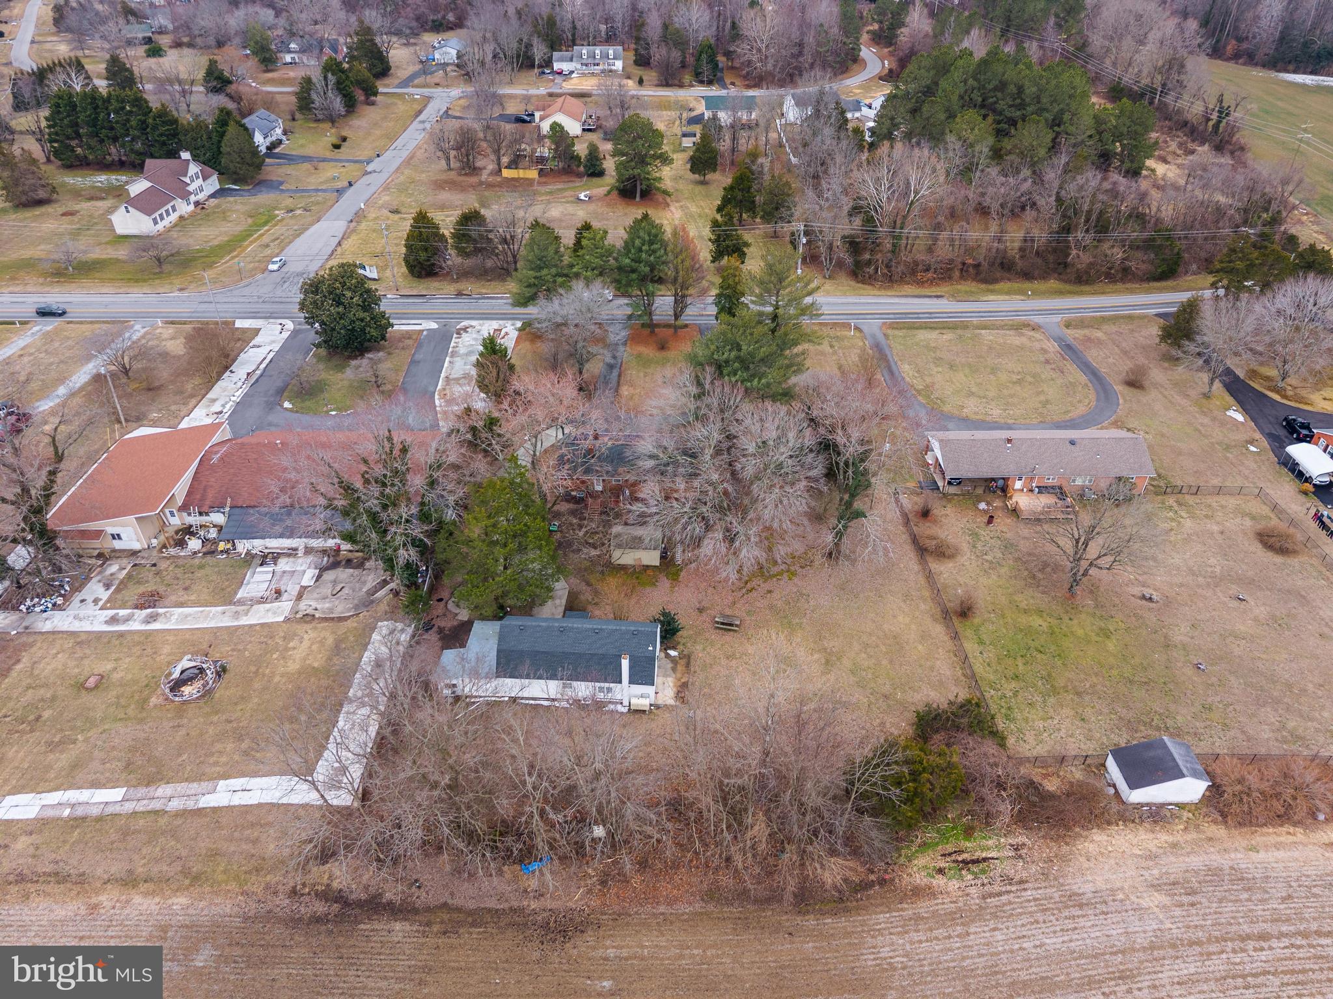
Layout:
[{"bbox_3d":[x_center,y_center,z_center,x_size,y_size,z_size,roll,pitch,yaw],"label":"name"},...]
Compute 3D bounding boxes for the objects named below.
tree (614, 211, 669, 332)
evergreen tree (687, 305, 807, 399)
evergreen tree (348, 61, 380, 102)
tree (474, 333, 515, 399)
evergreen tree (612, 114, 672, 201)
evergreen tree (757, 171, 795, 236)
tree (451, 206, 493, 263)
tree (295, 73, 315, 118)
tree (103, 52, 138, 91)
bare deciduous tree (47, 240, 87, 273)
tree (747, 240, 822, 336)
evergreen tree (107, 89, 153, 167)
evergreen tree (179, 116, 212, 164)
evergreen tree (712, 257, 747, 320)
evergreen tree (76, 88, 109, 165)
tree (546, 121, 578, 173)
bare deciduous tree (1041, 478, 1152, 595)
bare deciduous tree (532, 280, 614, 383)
[{"bbox_3d":[-3.450,-31.790,130.230,7.630,17.930,7.630,0,37,0],"label":"tree"},{"bbox_3d":[9.577,-16.661,107.820,13.600,12.500,13.600,0,33,0],"label":"evergreen tree"},{"bbox_3d":[-93.967,-129.907,287.120,8.735,11.187,8.735,0,33,0],"label":"evergreen tree"},{"bbox_3d":[-20.429,-15.700,109.885,4.830,8.640,4.830,0,33,0],"label":"tree"},{"bbox_3d":[-4.870,-65.130,176.280,11.520,16.330,11.520,0,37,0],"label":"evergreen tree"},{"bbox_3d":[19.439,-52.219,163.529,7.000,11.460,7.000,0,33,0],"label":"evergreen tree"},{"bbox_3d":[-31.836,-42.742,150.828,6.800,9.400,6.800,0,33,0],"label":"tree"},{"bbox_3d":[-99.000,-110.720,253.540,6.800,11.100,6.800,0,36,0],"label":"tree"},{"bbox_3d":[-162.500,-125.760,273.640,9.200,11.800,9.200,0,36,0],"label":"tree"},{"bbox_3d":[-101.978,-41.330,157.185,6.730,5.419,6.730,0,33,0],"label":"bare deciduous tree"},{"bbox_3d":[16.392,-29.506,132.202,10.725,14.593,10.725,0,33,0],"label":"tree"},{"bbox_3d":[-127.159,-88.075,217.889,9.329,16.702,9.329,0,33,0],"label":"evergreen tree"},{"bbox_3d":[-100.110,-75.370,195.280,6.300,10.050,6.300,0,37,0],"label":"evergreen tree"},{"bbox_3d":[9.300,-29.826,133.968,4.600,11.400,4.600,0,35,0],"label":"evergreen tree"},{"bbox_3d":[-128.834,-83.340,207.467,7.600,15.800,7.600,0,33,0],"label":"evergreen tree"},{"bbox_3d":[-24.411,-82.096,214.987,7.025,11.234,7.025,0,33,0],"label":"tree"},{"bbox_3d":[39.750,4.360,86.430,10.400,12.300,10.000,0,37,0],"label":"bare deciduous tree"},{"bbox_3d":[-11.800,-21.500,119.912,10.300,13.600,10.300,0,35,0],"label":"bare deciduous tree"}]

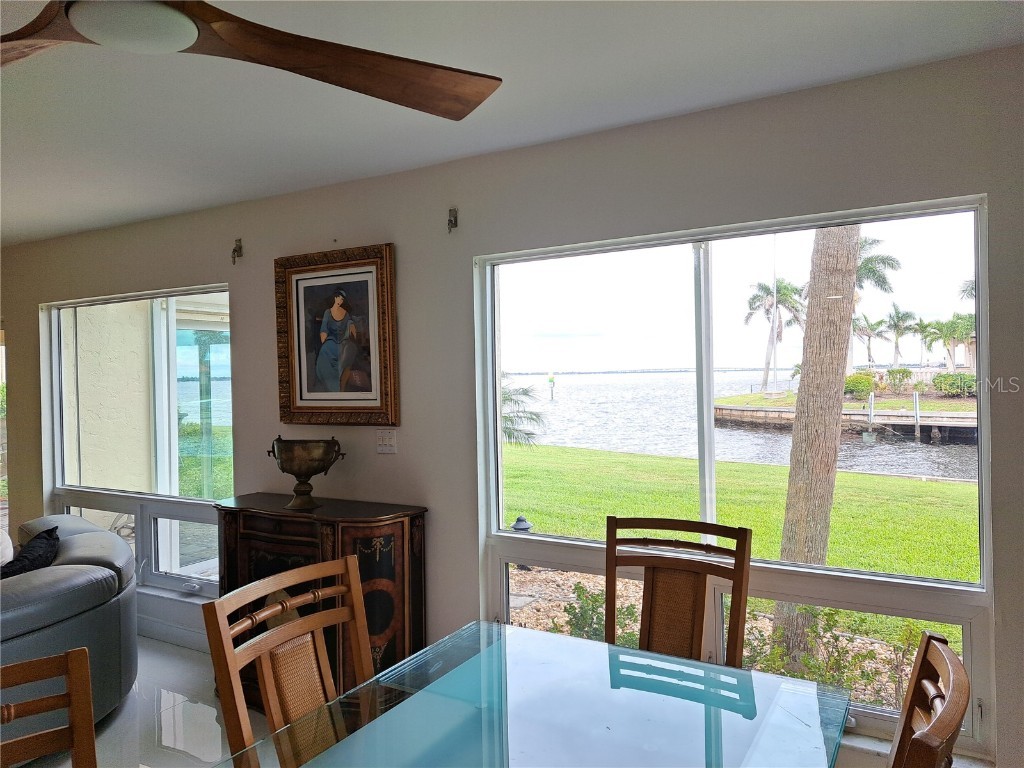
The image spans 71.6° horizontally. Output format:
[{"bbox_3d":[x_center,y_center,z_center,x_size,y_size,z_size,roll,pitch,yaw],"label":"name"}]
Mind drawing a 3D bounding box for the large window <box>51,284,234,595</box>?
[{"bbox_3d":[-2.272,0.348,4.318,1.830,1.755,0.100,-1,1,29],"label":"large window"}]

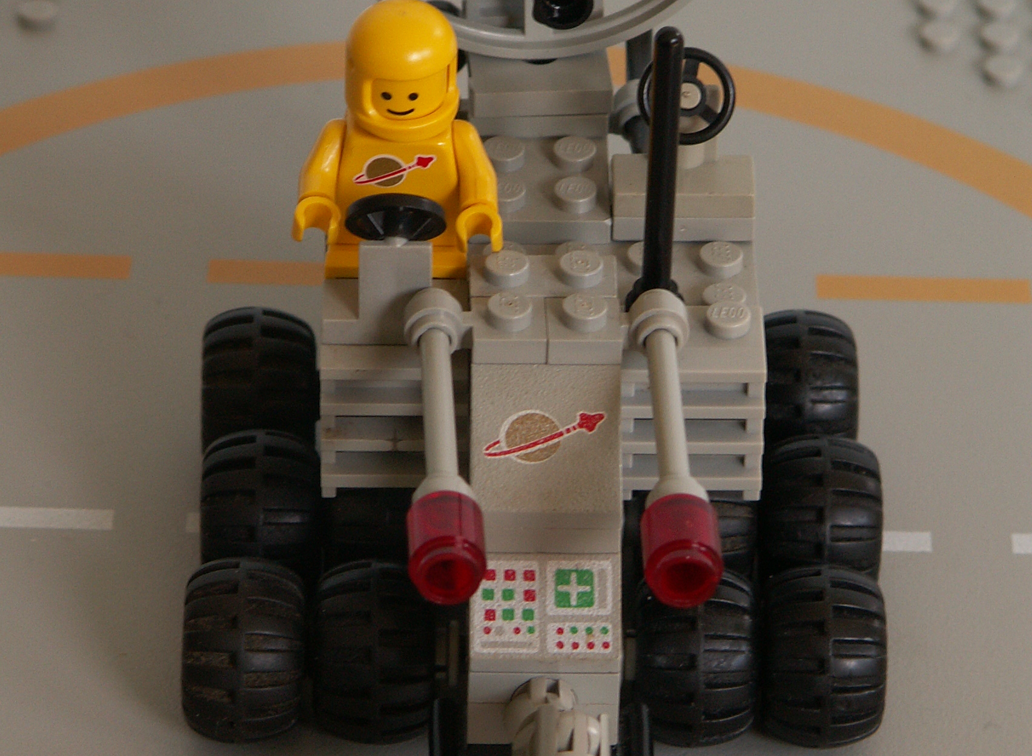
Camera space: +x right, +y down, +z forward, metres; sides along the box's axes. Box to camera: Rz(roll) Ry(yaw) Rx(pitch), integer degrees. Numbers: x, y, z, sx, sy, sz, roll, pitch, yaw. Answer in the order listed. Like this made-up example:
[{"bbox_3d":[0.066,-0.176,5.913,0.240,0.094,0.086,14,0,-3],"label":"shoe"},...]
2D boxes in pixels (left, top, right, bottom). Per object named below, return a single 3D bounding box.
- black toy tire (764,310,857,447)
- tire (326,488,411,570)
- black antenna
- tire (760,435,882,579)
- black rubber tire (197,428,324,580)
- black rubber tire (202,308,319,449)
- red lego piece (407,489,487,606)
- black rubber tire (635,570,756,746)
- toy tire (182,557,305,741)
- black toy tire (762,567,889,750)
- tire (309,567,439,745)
[{"bbox_3d":[0.034,0.002,0.630,0.013,0.020,0.020,0,36,-1],"label":"black toy tire"},{"bbox_3d":[-0.015,0.016,0.609,0.013,0.021,0.021,0,35,-1],"label":"tire"},{"bbox_3d":[0.016,-0.022,0.578,0.007,0.036,0.007,1,35,-2],"label":"black antenna"},{"bbox_3d":[0.035,0.016,0.610,0.013,0.020,0.020,0,36,-1],"label":"tire"},{"bbox_3d":[-0.029,0.016,0.608,0.013,0.021,0.021,0,35,-1],"label":"black rubber tire"},{"bbox_3d":[-0.030,0.002,0.629,0.013,0.021,0.021,0,35,-1],"label":"black rubber tire"},{"bbox_3d":[-0.007,0.017,0.543,0.008,0.008,0.010,-1,36,-3],"label":"red lego piece"},{"bbox_3d":[0.020,0.031,0.590,0.013,0.020,0.020,0,36,-1],"label":"black rubber tire"},{"bbox_3d":[-0.030,0.030,0.589,0.013,0.021,0.021,0,35,-1],"label":"toy tire"},{"bbox_3d":[0.034,0.031,0.591,0.013,0.020,0.020,0,36,-1],"label":"black toy tire"},{"bbox_3d":[-0.016,0.030,0.590,0.013,0.020,0.020,0,36,-1],"label":"tire"}]

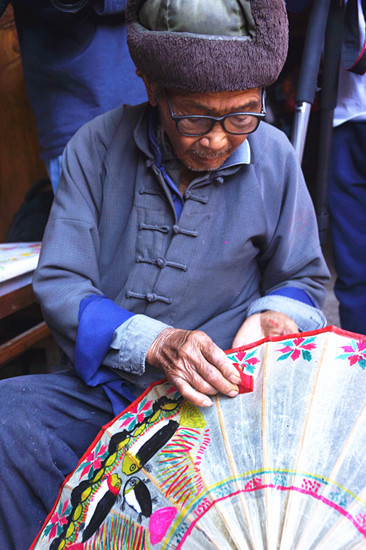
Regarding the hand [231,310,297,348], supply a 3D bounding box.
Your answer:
[{"bbox_3d":[0.109,0.096,0.870,0.095,0.085,0.140,10,21,28],"label":"hand"}]

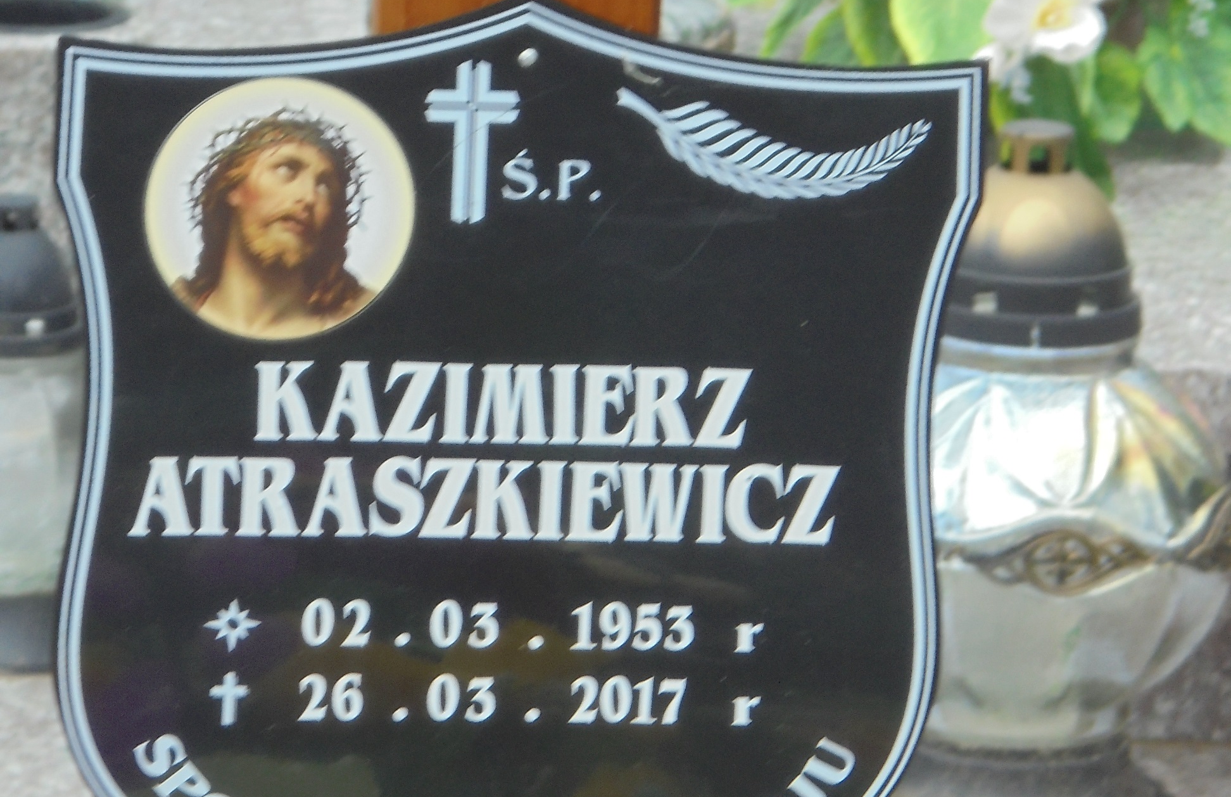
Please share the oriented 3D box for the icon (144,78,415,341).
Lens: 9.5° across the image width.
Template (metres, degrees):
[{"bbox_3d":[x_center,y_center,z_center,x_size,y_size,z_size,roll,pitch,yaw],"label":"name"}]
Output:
[{"bbox_3d":[-0.091,-0.051,2.002,0.073,0.073,0.005,1,10,-10],"label":"icon"}]

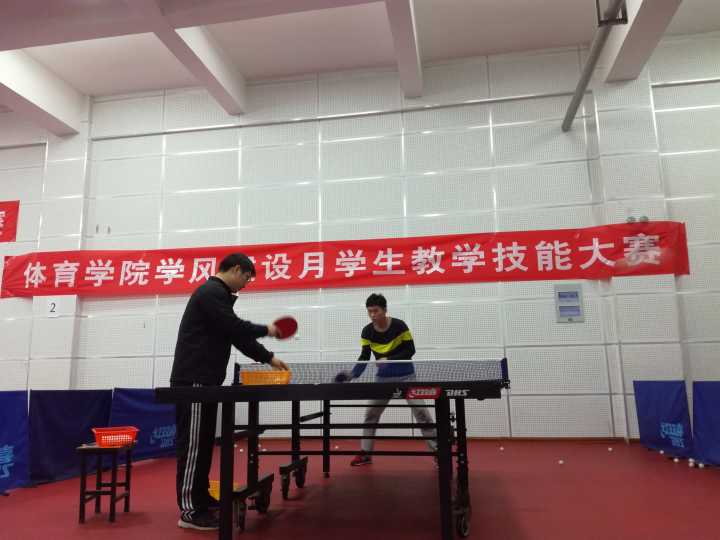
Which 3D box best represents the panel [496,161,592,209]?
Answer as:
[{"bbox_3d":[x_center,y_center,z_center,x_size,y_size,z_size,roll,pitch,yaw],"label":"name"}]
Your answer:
[{"bbox_3d":[2.382,-1.095,7.347,1.192,0.592,0.030,-3,-10,9],"label":"panel"}]

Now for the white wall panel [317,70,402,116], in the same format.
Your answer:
[{"bbox_3d":[0.003,-2.510,8.014,1.192,0.698,0.030,-3,-10,9],"label":"white wall panel"}]

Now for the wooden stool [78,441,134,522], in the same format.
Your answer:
[{"bbox_3d":[-1.548,1.293,3.449,0.258,0.425,0.305,0,-10,-3],"label":"wooden stool"}]

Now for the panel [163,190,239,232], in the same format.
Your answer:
[{"bbox_3d":[-2.327,-0.865,8.225,1.200,0.600,0.040,-3,-11,10],"label":"panel"}]

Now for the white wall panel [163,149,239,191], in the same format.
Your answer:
[{"bbox_3d":[-2.337,-1.454,8.338,1.200,0.600,0.040,-3,-11,10],"label":"white wall panel"}]

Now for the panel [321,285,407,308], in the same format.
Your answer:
[{"bbox_3d":[0.056,0.193,7.592,1.200,0.600,0.040,-3,-11,10],"label":"panel"}]

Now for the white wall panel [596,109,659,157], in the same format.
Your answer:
[{"bbox_3d":[3.401,-1.754,7.143,0.676,0.592,0.030,-3,-10,9],"label":"white wall panel"}]

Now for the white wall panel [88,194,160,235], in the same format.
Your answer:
[{"bbox_3d":[-3.511,-0.807,8.392,1.200,0.593,0.050,-3,-10,10],"label":"white wall panel"}]

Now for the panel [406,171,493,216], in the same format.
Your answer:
[{"bbox_3d":[1.217,-1.045,7.616,1.200,0.600,0.040,-3,-11,10],"label":"panel"}]

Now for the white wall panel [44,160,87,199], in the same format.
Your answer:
[{"bbox_3d":[-4.447,-1.377,8.480,0.675,0.593,0.050,-3,-10,10],"label":"white wall panel"}]

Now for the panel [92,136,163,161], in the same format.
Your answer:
[{"bbox_3d":[-3.511,-1.835,8.506,1.192,0.320,0.030,-3,-10,9],"label":"panel"}]

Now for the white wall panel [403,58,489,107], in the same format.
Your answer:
[{"bbox_3d":[1.190,-2.601,7.940,1.208,0.644,0.050,-3,-10,10],"label":"white wall panel"}]

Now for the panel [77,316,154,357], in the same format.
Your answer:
[{"bbox_3d":[-3.457,0.942,8.000,1.192,0.592,0.030,-3,-10,9],"label":"panel"}]

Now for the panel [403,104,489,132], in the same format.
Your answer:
[{"bbox_3d":[1.187,-2.068,7.729,1.192,0.320,0.030,-3,-10,9],"label":"panel"}]

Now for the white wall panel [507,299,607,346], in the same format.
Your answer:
[{"bbox_3d":[2.445,0.663,7.141,1.208,0.600,0.050,-3,-10,10],"label":"white wall panel"}]

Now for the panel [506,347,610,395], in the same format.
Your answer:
[{"bbox_3d":[2.457,1.253,7.035,1.208,0.600,0.050,-3,-10,10],"label":"panel"}]

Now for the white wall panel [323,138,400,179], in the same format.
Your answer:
[{"bbox_3d":[0.019,-1.579,7.967,1.208,0.600,0.050,-3,-10,10],"label":"white wall panel"}]

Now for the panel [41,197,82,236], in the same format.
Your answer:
[{"bbox_3d":[-4.436,-0.793,8.376,0.675,0.593,0.050,-3,-10,10],"label":"panel"}]

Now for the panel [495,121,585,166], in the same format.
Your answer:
[{"bbox_3d":[2.387,-1.680,7.499,1.200,0.593,0.050,-3,-10,10],"label":"panel"}]

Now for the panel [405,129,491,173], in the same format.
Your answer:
[{"bbox_3d":[1.205,-1.622,7.698,1.200,0.593,0.050,-3,-10,10],"label":"panel"}]

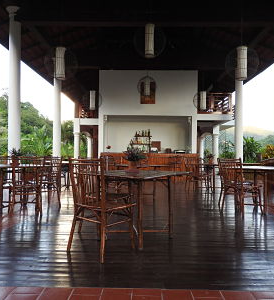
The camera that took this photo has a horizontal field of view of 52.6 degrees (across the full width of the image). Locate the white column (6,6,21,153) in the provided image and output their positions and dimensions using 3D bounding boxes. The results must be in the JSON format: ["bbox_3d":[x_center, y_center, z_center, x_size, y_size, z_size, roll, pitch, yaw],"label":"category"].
[{"bbox_3d":[-3.490,-1.477,7.948,0.440,5.350,0.440,0,-2,1],"label":"white column"}]

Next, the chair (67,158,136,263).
[{"bbox_3d":[-0.348,0.543,2.825,0.480,0.935,0.520,0,-1,35],"label":"chair"}]

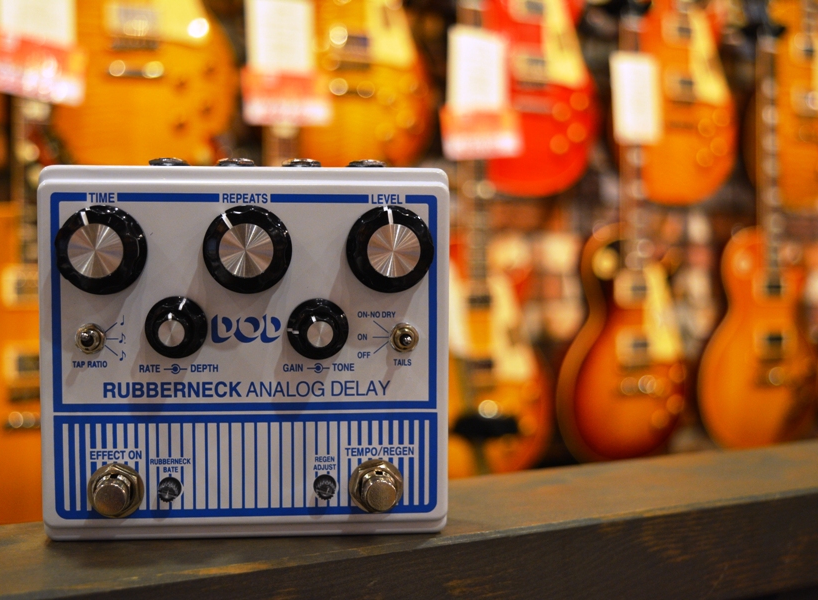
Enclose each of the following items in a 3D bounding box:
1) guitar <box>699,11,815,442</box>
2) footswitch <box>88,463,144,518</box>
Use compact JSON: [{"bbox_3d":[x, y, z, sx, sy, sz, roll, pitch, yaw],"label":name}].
[{"bbox_3d":[0.721,-0.190,2.595,0.330,0.985,0.080,0,-1,-35],"label":"guitar"},{"bbox_3d":[-0.092,0.060,0.395,0.018,0.018,0.015,0,3,-6],"label":"footswitch"}]

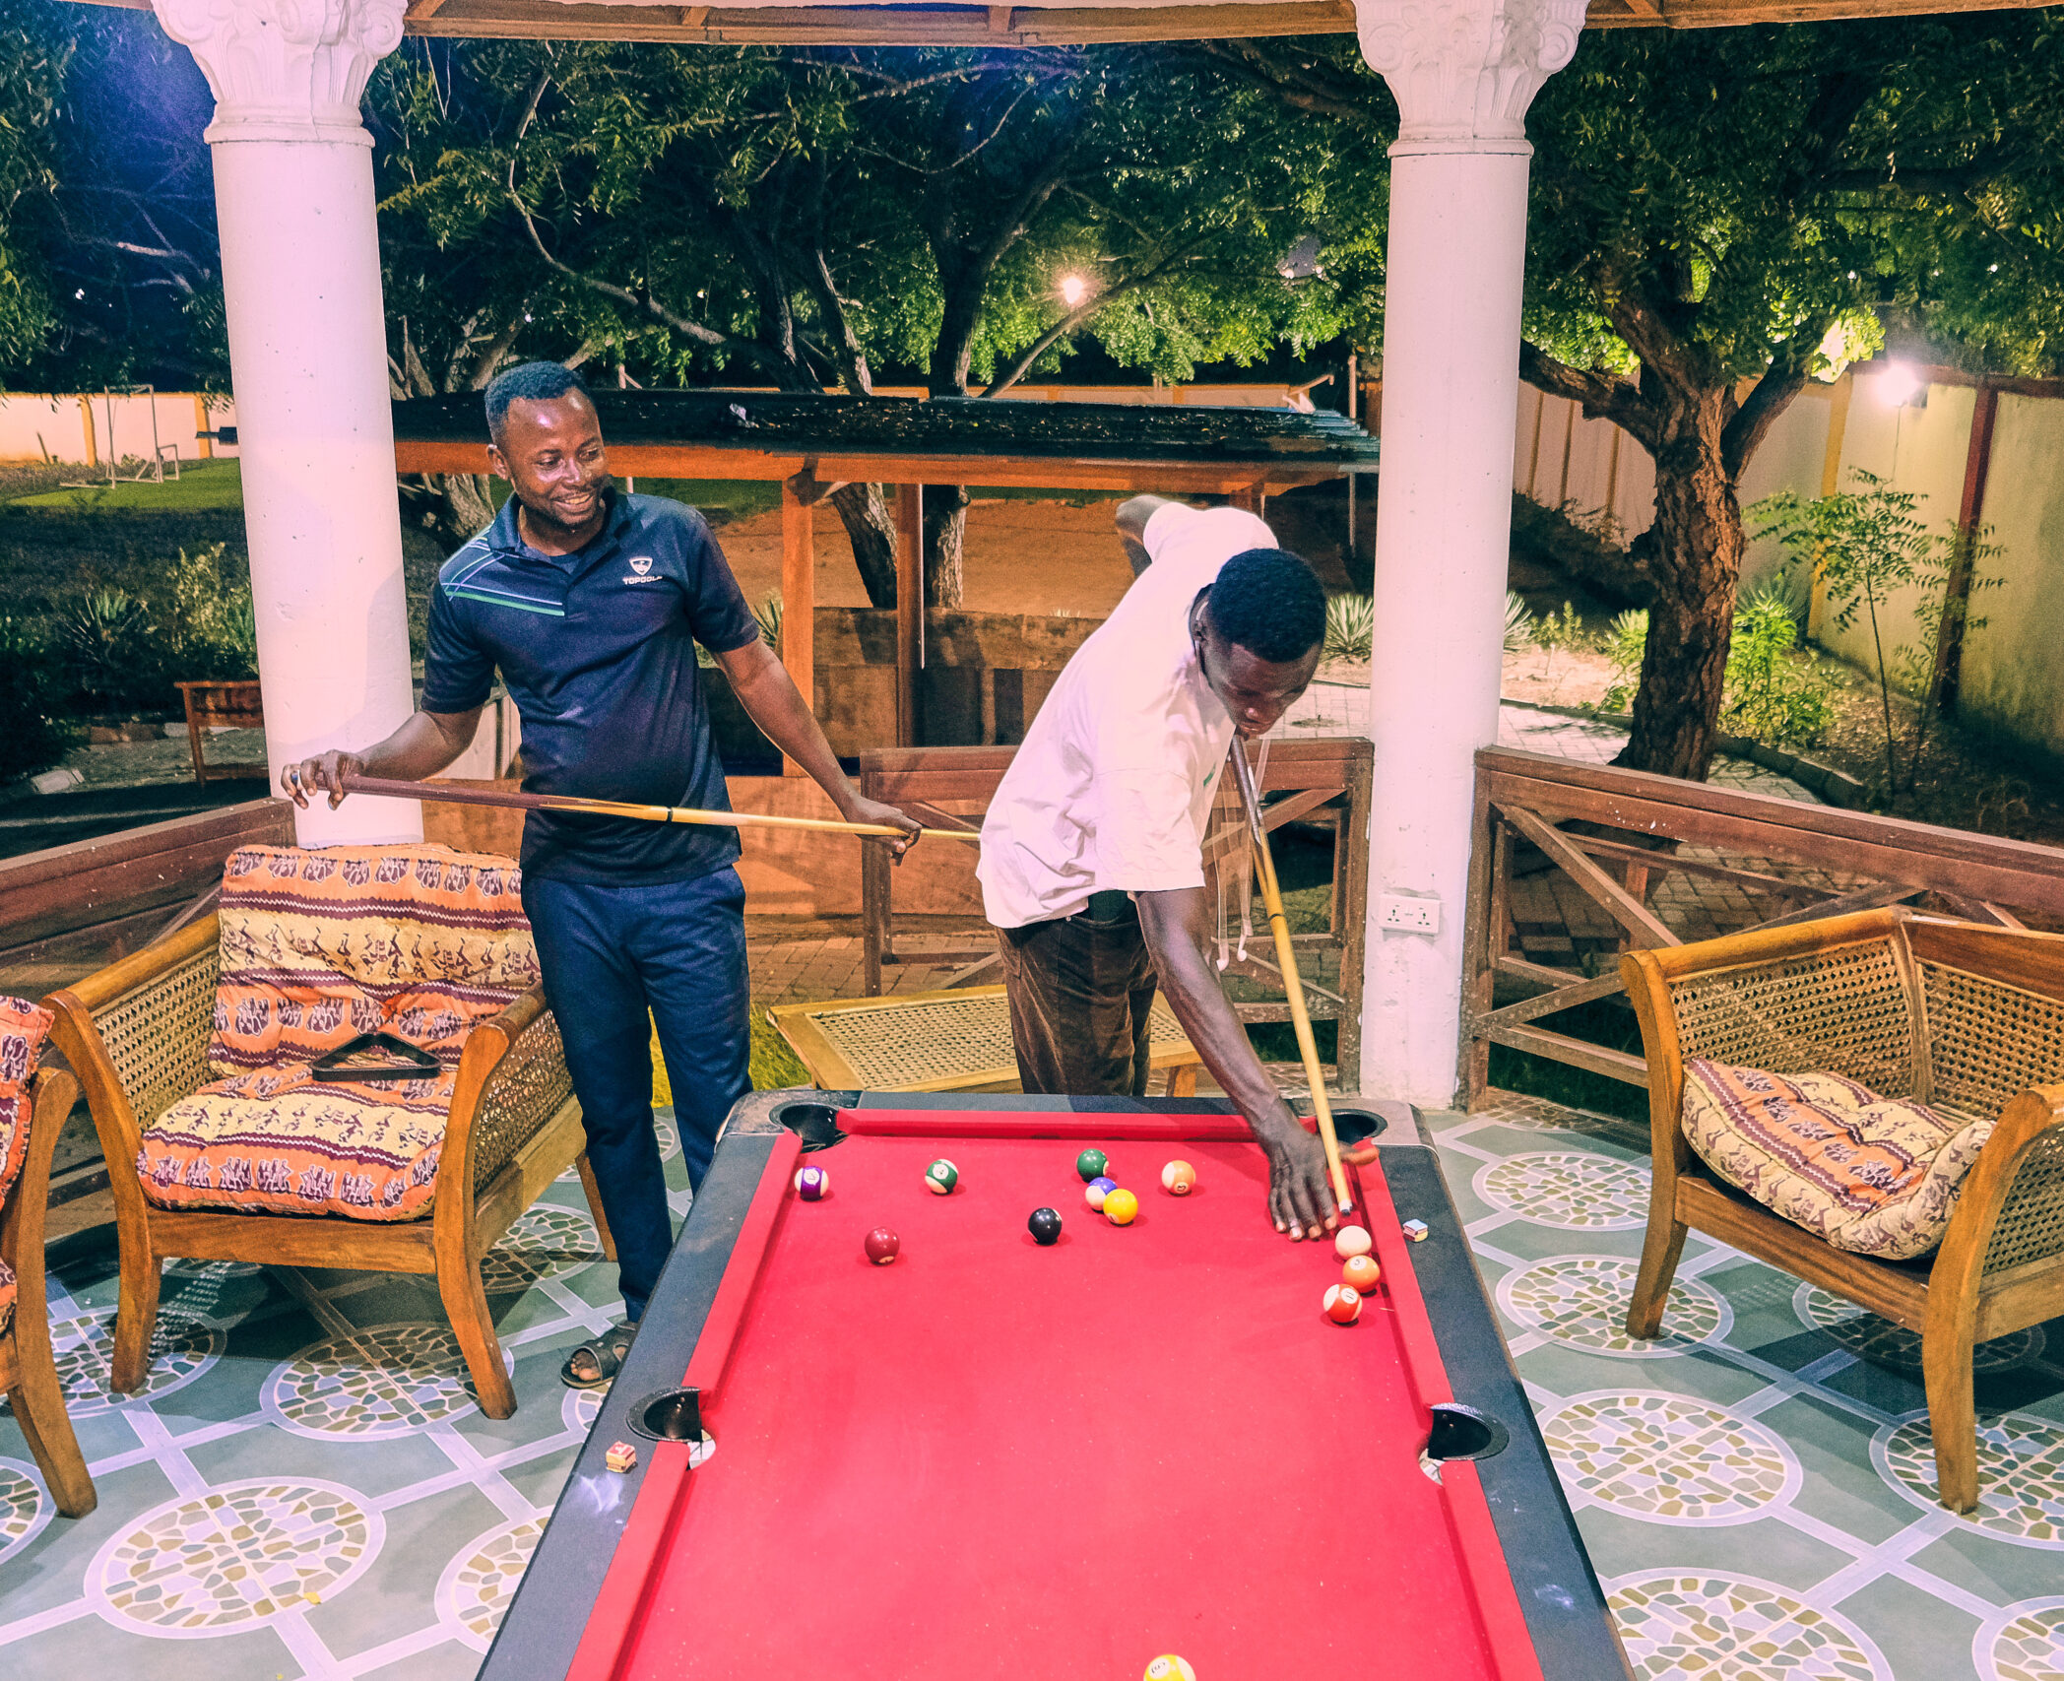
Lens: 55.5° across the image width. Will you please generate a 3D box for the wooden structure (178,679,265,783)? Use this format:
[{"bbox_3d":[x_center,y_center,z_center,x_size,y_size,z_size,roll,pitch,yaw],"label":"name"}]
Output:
[{"bbox_3d":[-4.003,-0.592,10.462,0.950,0.526,0.380,0,14,0],"label":"wooden structure"}]

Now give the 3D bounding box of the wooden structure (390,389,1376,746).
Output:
[{"bbox_3d":[-0.744,-1.041,9.165,4.483,1.964,3.555,1,14,4],"label":"wooden structure"}]

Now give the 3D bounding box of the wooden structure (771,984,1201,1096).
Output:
[{"bbox_3d":[-0.062,0.611,4.216,0.861,0.430,0.575,-5,14,-19],"label":"wooden structure"}]

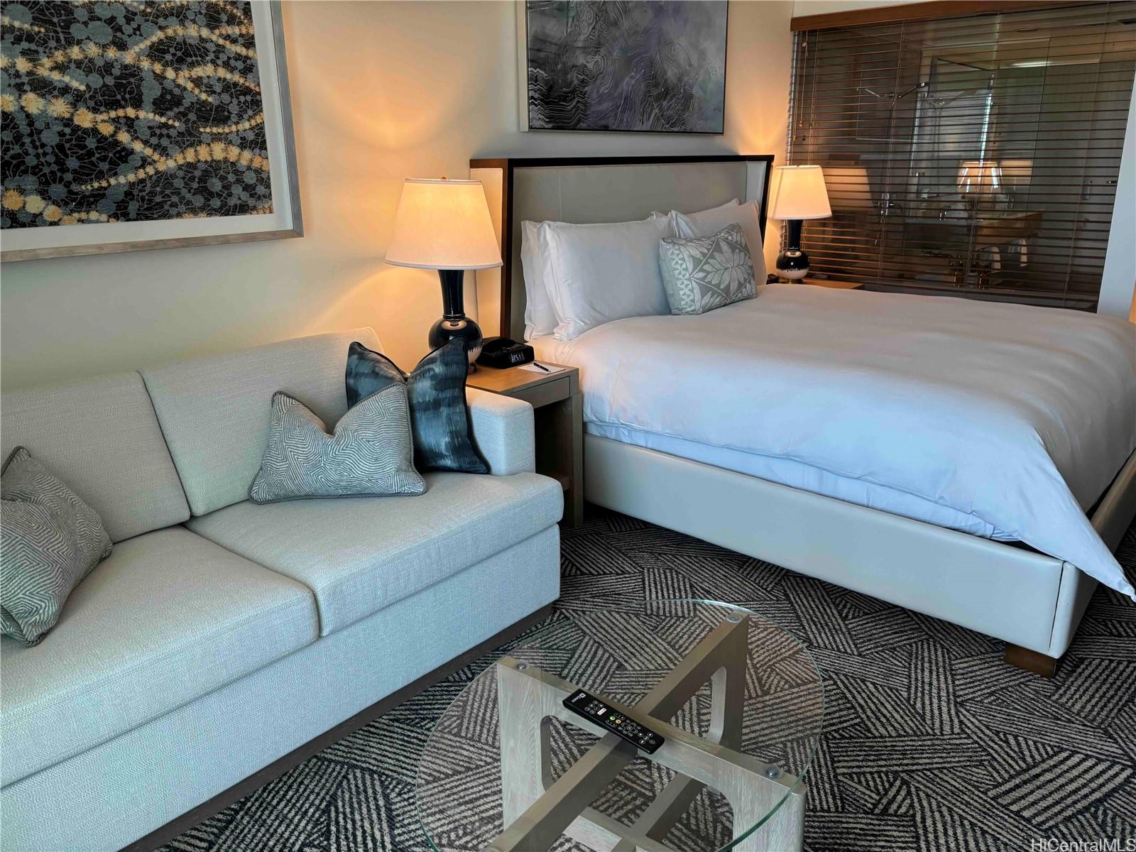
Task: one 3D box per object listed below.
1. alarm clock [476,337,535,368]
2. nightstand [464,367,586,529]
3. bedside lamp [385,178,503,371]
[{"bbox_3d":[-0.239,-0.277,3.196,0.160,0.070,0.176,14,23,39],"label":"alarm clock"},{"bbox_3d":[-0.296,0.081,3.199,0.566,0.613,0.428,14,23,39],"label":"nightstand"},{"bbox_3d":[-0.429,-0.518,2.984,0.409,0.665,0.409,0,18,0],"label":"bedside lamp"}]

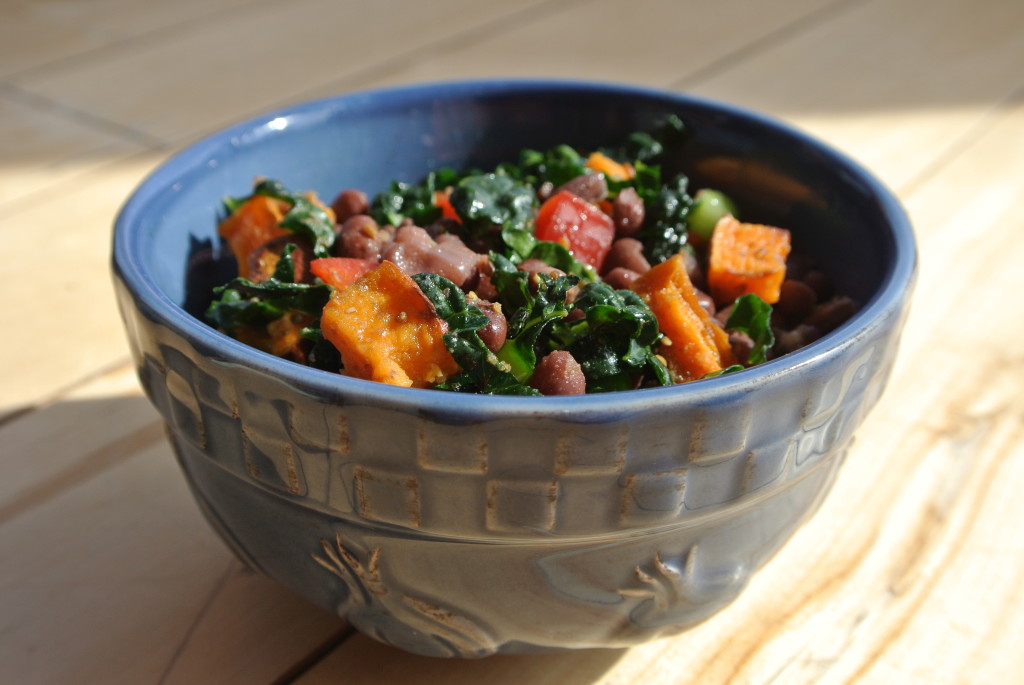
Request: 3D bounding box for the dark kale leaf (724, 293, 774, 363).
[{"bbox_3d":[0.046,-0.003,0.241,0.010,0.012,0.008,0,30,0],"label":"dark kale leaf"}]

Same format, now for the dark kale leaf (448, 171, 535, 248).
[{"bbox_3d":[-0.004,-0.029,0.273,0.019,0.012,0.014,0,30,0],"label":"dark kale leaf"}]

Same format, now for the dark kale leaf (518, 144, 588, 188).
[{"bbox_3d":[0.010,-0.043,0.305,0.017,0.008,0.010,0,30,0],"label":"dark kale leaf"}]

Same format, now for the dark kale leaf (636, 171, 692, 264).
[{"bbox_3d":[0.034,-0.028,0.279,0.012,0.017,0.011,0,30,0],"label":"dark kale leaf"}]

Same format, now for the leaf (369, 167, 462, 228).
[{"bbox_3d":[-0.022,-0.034,0.291,0.022,0.010,0.013,0,30,0],"label":"leaf"}]

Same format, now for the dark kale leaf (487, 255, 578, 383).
[{"bbox_3d":[0.004,-0.005,0.238,0.017,0.017,0.018,0,30,0],"label":"dark kale leaf"}]

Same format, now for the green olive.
[{"bbox_3d":[0.046,-0.029,0.285,0.011,0.011,0.011,0,30,0],"label":"green olive"}]

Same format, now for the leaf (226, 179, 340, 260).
[{"bbox_3d":[-0.051,-0.028,0.278,0.024,0.013,0.014,0,30,0],"label":"leaf"}]

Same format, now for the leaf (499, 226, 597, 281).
[{"bbox_3d":[0.007,-0.018,0.261,0.020,0.007,0.011,0,30,0],"label":"leaf"}]

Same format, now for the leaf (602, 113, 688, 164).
[{"bbox_3d":[0.033,-0.050,0.308,0.021,0.010,0.010,0,30,0],"label":"leaf"}]

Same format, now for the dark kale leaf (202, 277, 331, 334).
[{"bbox_3d":[-0.048,-0.007,0.246,0.025,0.008,0.011,0,30,0],"label":"dark kale leaf"}]

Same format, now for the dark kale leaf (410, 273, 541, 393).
[{"bbox_3d":[-0.007,-0.002,0.233,0.024,0.016,0.018,0,30,0],"label":"dark kale leaf"}]

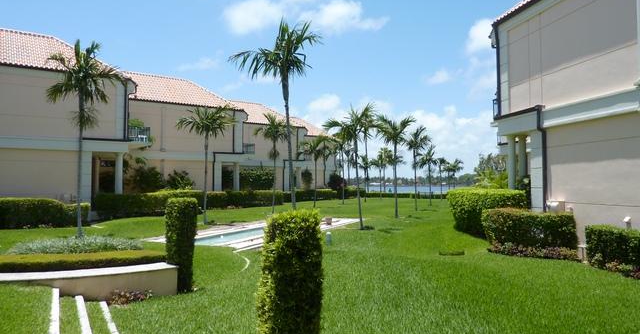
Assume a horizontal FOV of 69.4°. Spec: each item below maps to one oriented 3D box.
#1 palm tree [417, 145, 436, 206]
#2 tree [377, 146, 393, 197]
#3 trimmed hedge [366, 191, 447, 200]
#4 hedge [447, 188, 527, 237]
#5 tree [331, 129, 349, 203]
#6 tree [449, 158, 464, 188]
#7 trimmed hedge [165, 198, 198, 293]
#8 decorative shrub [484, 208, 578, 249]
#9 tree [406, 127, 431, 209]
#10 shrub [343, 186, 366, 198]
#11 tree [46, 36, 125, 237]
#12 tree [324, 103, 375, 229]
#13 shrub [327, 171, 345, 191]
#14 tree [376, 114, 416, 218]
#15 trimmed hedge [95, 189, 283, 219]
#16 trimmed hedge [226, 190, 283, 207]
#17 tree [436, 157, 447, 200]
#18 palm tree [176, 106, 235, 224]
[{"bbox_3d":[8.291,0.665,35.761,1.578,4.666,1.578,0,-2,0],"label":"palm tree"},{"bbox_3d":[7.675,0.595,55.000,1.950,5.800,1.950,0,-2,0],"label":"tree"},{"bbox_3d":[9.276,3.000,49.000,8.400,0.850,1.000,0,-2,7],"label":"trimmed hedge"},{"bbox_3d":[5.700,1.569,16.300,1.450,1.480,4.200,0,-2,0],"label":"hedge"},{"bbox_3d":[1.784,-0.018,38.288,1.771,6.197,1.771,0,-2,0],"label":"tree"},{"bbox_3d":[15.835,1.242,53.761,1.807,4.700,1.807,0,-2,0],"label":"tree"},{"bbox_3d":[-2.329,1.308,7.800,0.490,1.560,0.500,0,-2,-6],"label":"trimmed hedge"},{"bbox_3d":[5.400,1.650,12.200,2.300,1.080,0.800,-1,-3,34],"label":"decorative shrub"},{"bbox_3d":[6.391,0.058,29.774,1.628,5.483,1.628,0,-2,0],"label":"tree"},{"bbox_3d":[3.434,2.468,46.000,2.400,1.250,1.700,0,-2,0],"label":"shrub"},{"bbox_3d":[-7.255,-0.842,14.289,2.411,6.261,2.411,0,-2,0],"label":"tree"},{"bbox_3d":[1.168,-0.019,17.700,1.850,4.650,1.850,0,-2,0],"label":"tree"},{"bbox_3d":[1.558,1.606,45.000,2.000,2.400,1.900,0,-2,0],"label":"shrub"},{"bbox_3d":[3.774,-0.074,22.800,1.850,5.000,1.850,0,-2,0],"label":"tree"},{"bbox_3d":[-7.357,2.289,32.436,1.200,1.200,19.200,-1,-2,21],"label":"trimmed hedge"},{"bbox_3d":[-4.200,2.106,31.100,1.100,1.150,5.800,-1,-2,24],"label":"trimmed hedge"},{"bbox_3d":[11.055,1.167,41.751,1.096,4.056,1.096,0,-2,0],"label":"tree"},{"bbox_3d":[-5.015,-0.112,20.271,2.517,5.196,2.517,0,-2,0],"label":"palm tree"}]

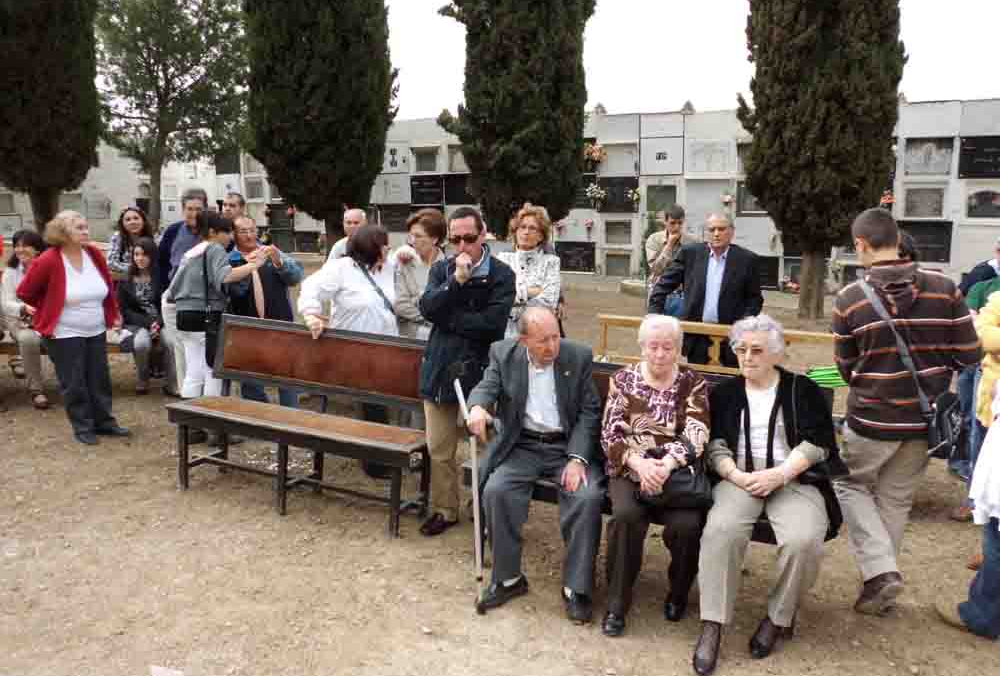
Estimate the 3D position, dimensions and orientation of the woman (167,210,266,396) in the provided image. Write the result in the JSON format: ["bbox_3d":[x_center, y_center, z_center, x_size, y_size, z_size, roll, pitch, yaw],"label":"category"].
[{"bbox_3d":[-1.939,-0.036,5.150,0.600,1.600,0.520,-8,12,-37],"label":"woman"}]

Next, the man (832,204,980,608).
[{"bbox_3d":[1.616,0.344,3.120,0.570,1.730,0.480,0,10,3],"label":"man"}]

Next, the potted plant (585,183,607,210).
[{"bbox_3d":[1.856,-2.770,14.600,0.400,0.540,0.340,5,11,29],"label":"potted plant"}]

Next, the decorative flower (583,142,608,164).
[{"bbox_3d":[1.844,-3.562,14.500,0.480,0.430,0.340,5,11,29],"label":"decorative flower"}]

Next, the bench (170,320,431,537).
[{"bbox_3d":[-1.126,0.470,4.325,1.670,0.950,0.450,5,14,27],"label":"bench"}]

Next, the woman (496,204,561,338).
[{"bbox_3d":[0.164,0.025,4.600,0.480,1.660,0.380,1,10,8],"label":"woman"}]

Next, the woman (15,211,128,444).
[{"bbox_3d":[-3.003,-0.043,5.357,0.440,1.600,0.600,8,16,37],"label":"woman"}]

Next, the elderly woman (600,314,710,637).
[{"bbox_3d":[0.670,0.529,3.179,0.500,1.240,0.720,3,13,18],"label":"elderly woman"}]

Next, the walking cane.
[{"bbox_3d":[-0.108,0.666,3.220,0.140,1.005,0.080,-5,2,20],"label":"walking cane"}]

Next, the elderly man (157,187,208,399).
[{"bbox_3d":[-2.575,-0.319,6.228,0.550,1.740,0.360,-8,14,-29],"label":"elderly man"}]

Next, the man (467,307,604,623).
[{"bbox_3d":[0.200,0.509,3.277,0.600,1.260,0.760,2,13,14],"label":"man"}]

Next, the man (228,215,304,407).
[{"bbox_3d":[-1.629,-0.048,5.400,0.520,1.630,0.480,-2,10,-10],"label":"man"}]

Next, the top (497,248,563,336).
[{"bbox_3d":[0.159,-0.249,4.500,0.470,0.640,0.340,1,10,8],"label":"top"}]

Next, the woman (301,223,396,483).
[{"bbox_3d":[-0.853,0.088,4.608,0.400,1.560,0.550,1,13,10],"label":"woman"}]

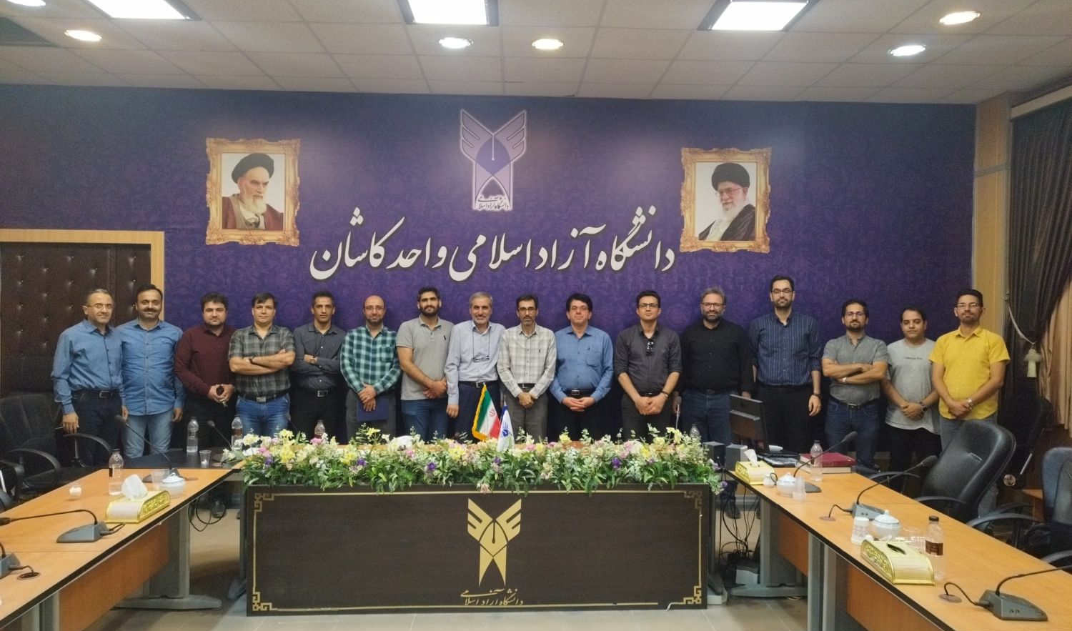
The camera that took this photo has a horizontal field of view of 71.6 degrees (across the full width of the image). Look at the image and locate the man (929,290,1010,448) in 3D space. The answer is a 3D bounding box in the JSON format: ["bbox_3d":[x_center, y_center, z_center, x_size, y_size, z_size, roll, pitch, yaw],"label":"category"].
[{"bbox_3d":[3.246,0.717,5.567,0.540,1.840,0.310,1,1,20],"label":"man"}]

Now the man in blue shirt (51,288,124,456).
[{"bbox_3d":[-3.357,0.678,5.586,0.310,1.765,0.490,2,2,43],"label":"man in blue shirt"}]

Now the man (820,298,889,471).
[{"bbox_3d":[2.532,0.741,5.921,0.500,1.742,0.330,1,1,12],"label":"man"}]

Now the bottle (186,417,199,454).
[{"bbox_3d":[-2.112,0.733,4.594,0.068,0.225,0.068,0,1,-2],"label":"bottle"}]

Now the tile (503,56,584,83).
[{"bbox_3d":[0.063,-1.811,5.472,0.600,0.020,0.600,1,1,-2],"label":"tile"}]

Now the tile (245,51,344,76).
[{"bbox_3d":[-1.718,-1.811,5.355,0.595,0.020,0.590,1,1,-2],"label":"tile"}]

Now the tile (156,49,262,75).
[{"bbox_3d":[-2.362,-1.848,5.448,0.600,0.020,0.600,0,1,-2],"label":"tile"}]

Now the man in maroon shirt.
[{"bbox_3d":[-2.607,0.697,5.891,0.530,1.746,0.340,0,1,-18],"label":"man in maroon shirt"}]

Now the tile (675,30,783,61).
[{"bbox_3d":[1.261,-1.770,4.864,0.595,0.020,0.590,1,1,-2],"label":"tile"}]

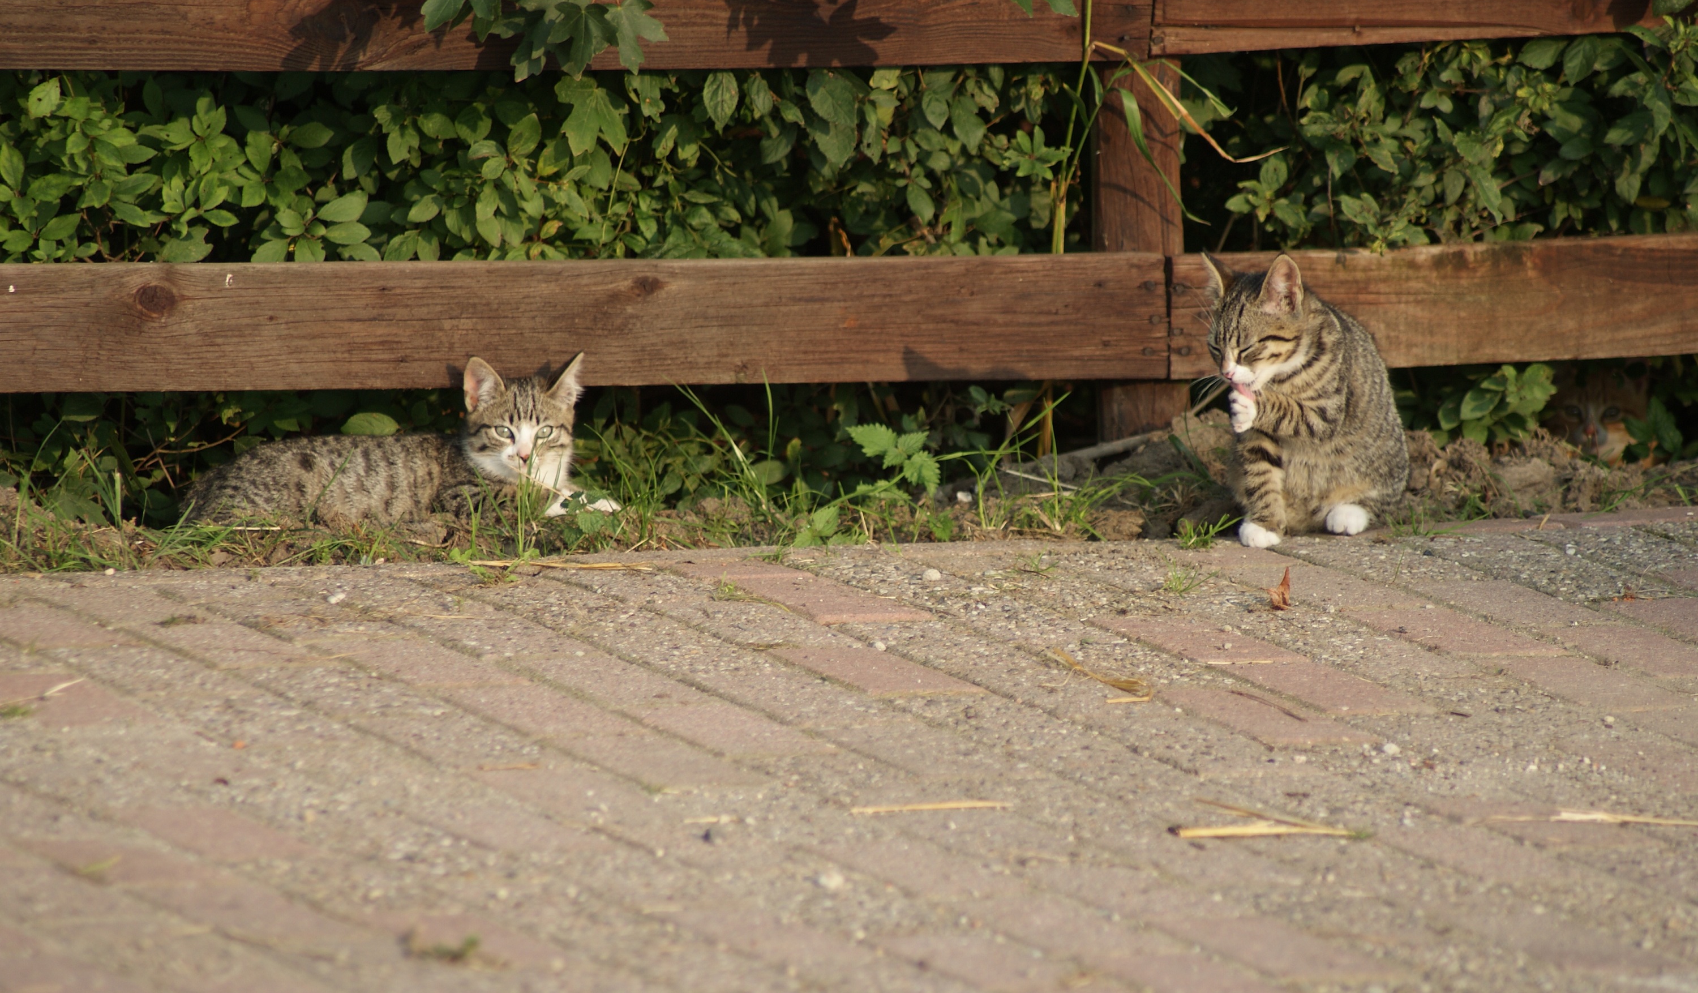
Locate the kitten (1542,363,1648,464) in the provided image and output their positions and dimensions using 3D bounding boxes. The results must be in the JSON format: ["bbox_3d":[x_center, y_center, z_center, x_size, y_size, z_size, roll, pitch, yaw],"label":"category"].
[{"bbox_3d":[0.648,-0.078,11.053,0.140,0.145,0.260,2,10,6],"label":"kitten"}]

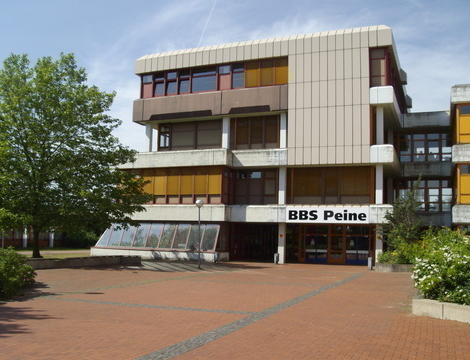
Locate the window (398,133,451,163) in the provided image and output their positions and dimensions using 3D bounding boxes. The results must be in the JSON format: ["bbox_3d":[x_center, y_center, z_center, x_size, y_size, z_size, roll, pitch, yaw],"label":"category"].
[{"bbox_3d":[16.483,-2.859,43.501,4.507,2.699,0.150,-1,-8,22],"label":"window"}]

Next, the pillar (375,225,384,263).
[{"bbox_3d":[10.045,4.612,34.678,0.424,3.032,0.424,-1,-8,22],"label":"pillar"}]

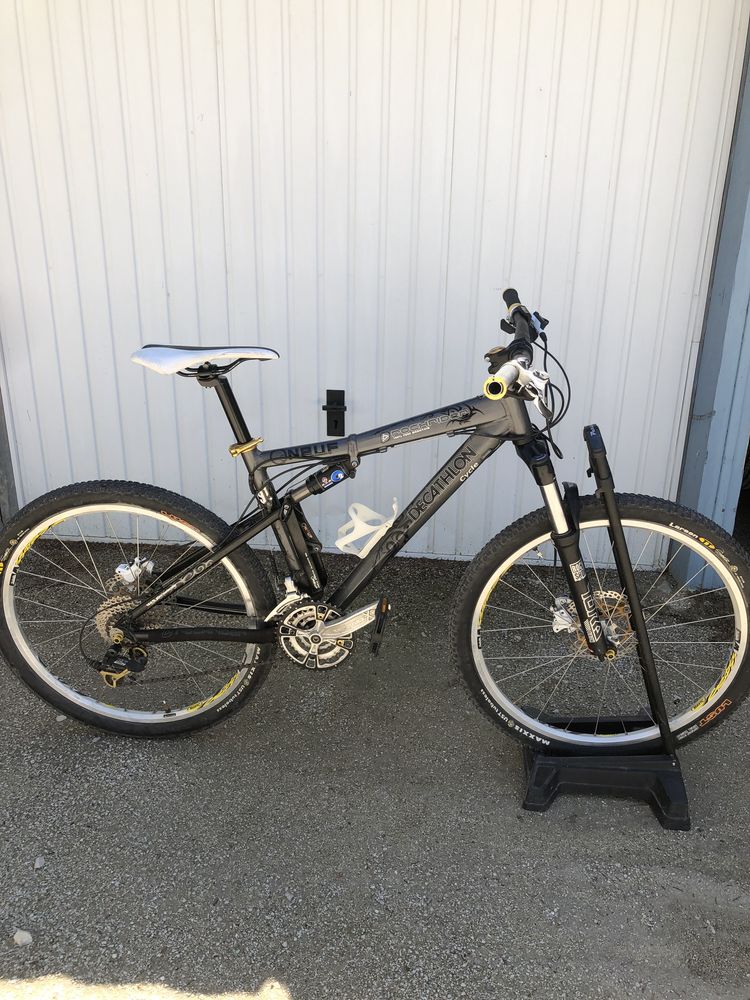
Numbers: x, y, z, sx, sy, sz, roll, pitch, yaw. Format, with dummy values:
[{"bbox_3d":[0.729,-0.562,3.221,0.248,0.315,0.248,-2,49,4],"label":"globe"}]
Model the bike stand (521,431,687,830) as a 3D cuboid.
[{"bbox_3d":[0.508,0.226,1.726,0.355,0.815,0.400,2,21,4],"label":"bike stand"}]

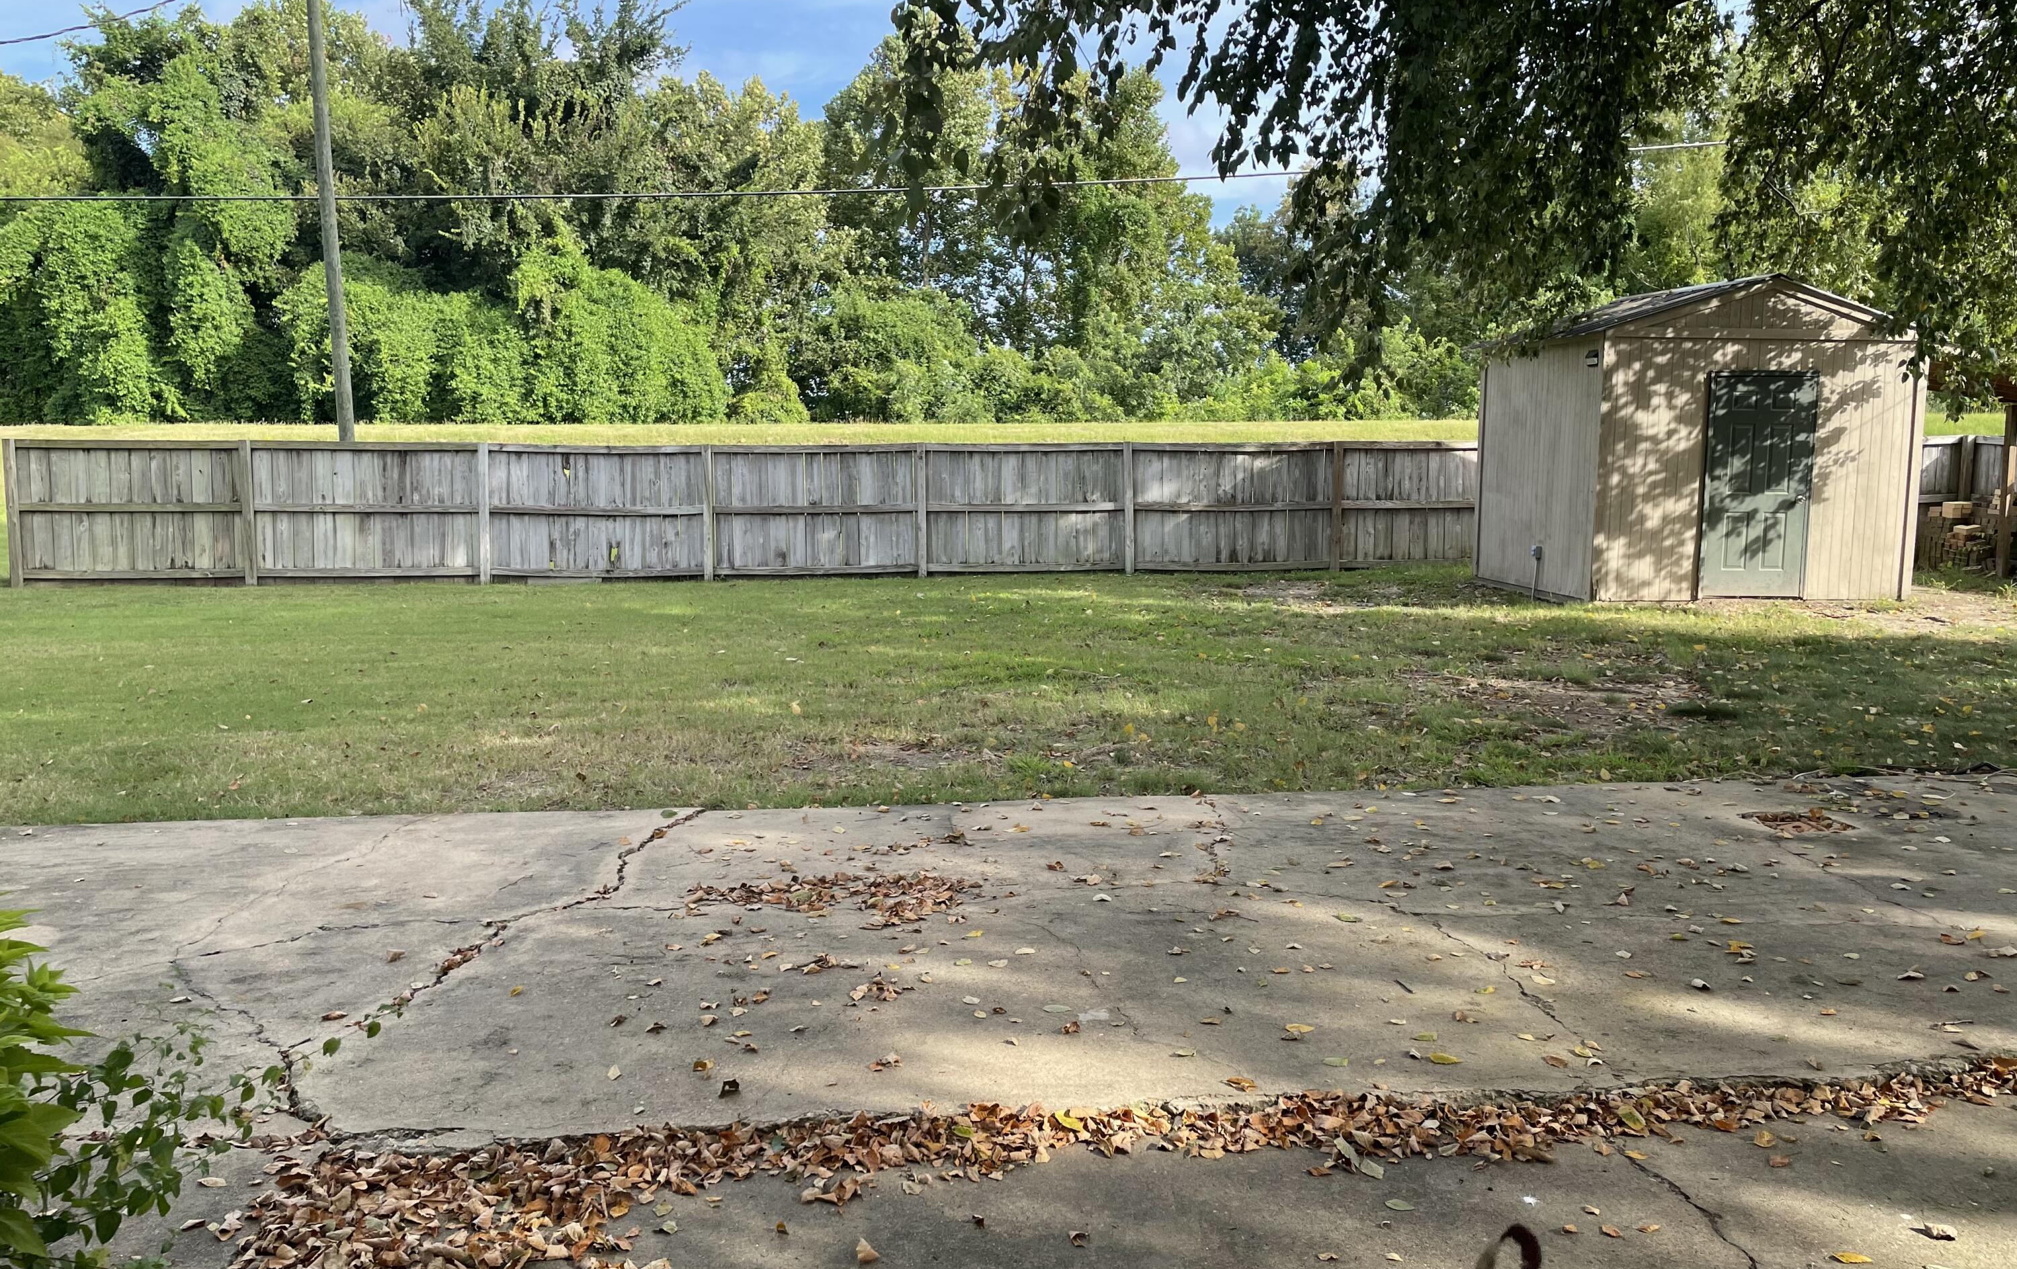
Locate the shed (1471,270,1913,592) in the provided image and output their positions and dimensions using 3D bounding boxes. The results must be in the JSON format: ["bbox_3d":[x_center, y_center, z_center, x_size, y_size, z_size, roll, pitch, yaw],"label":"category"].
[{"bbox_3d":[6.705,-1.898,14.934,3.235,3.002,2.645,0,7,-7],"label":"shed"}]

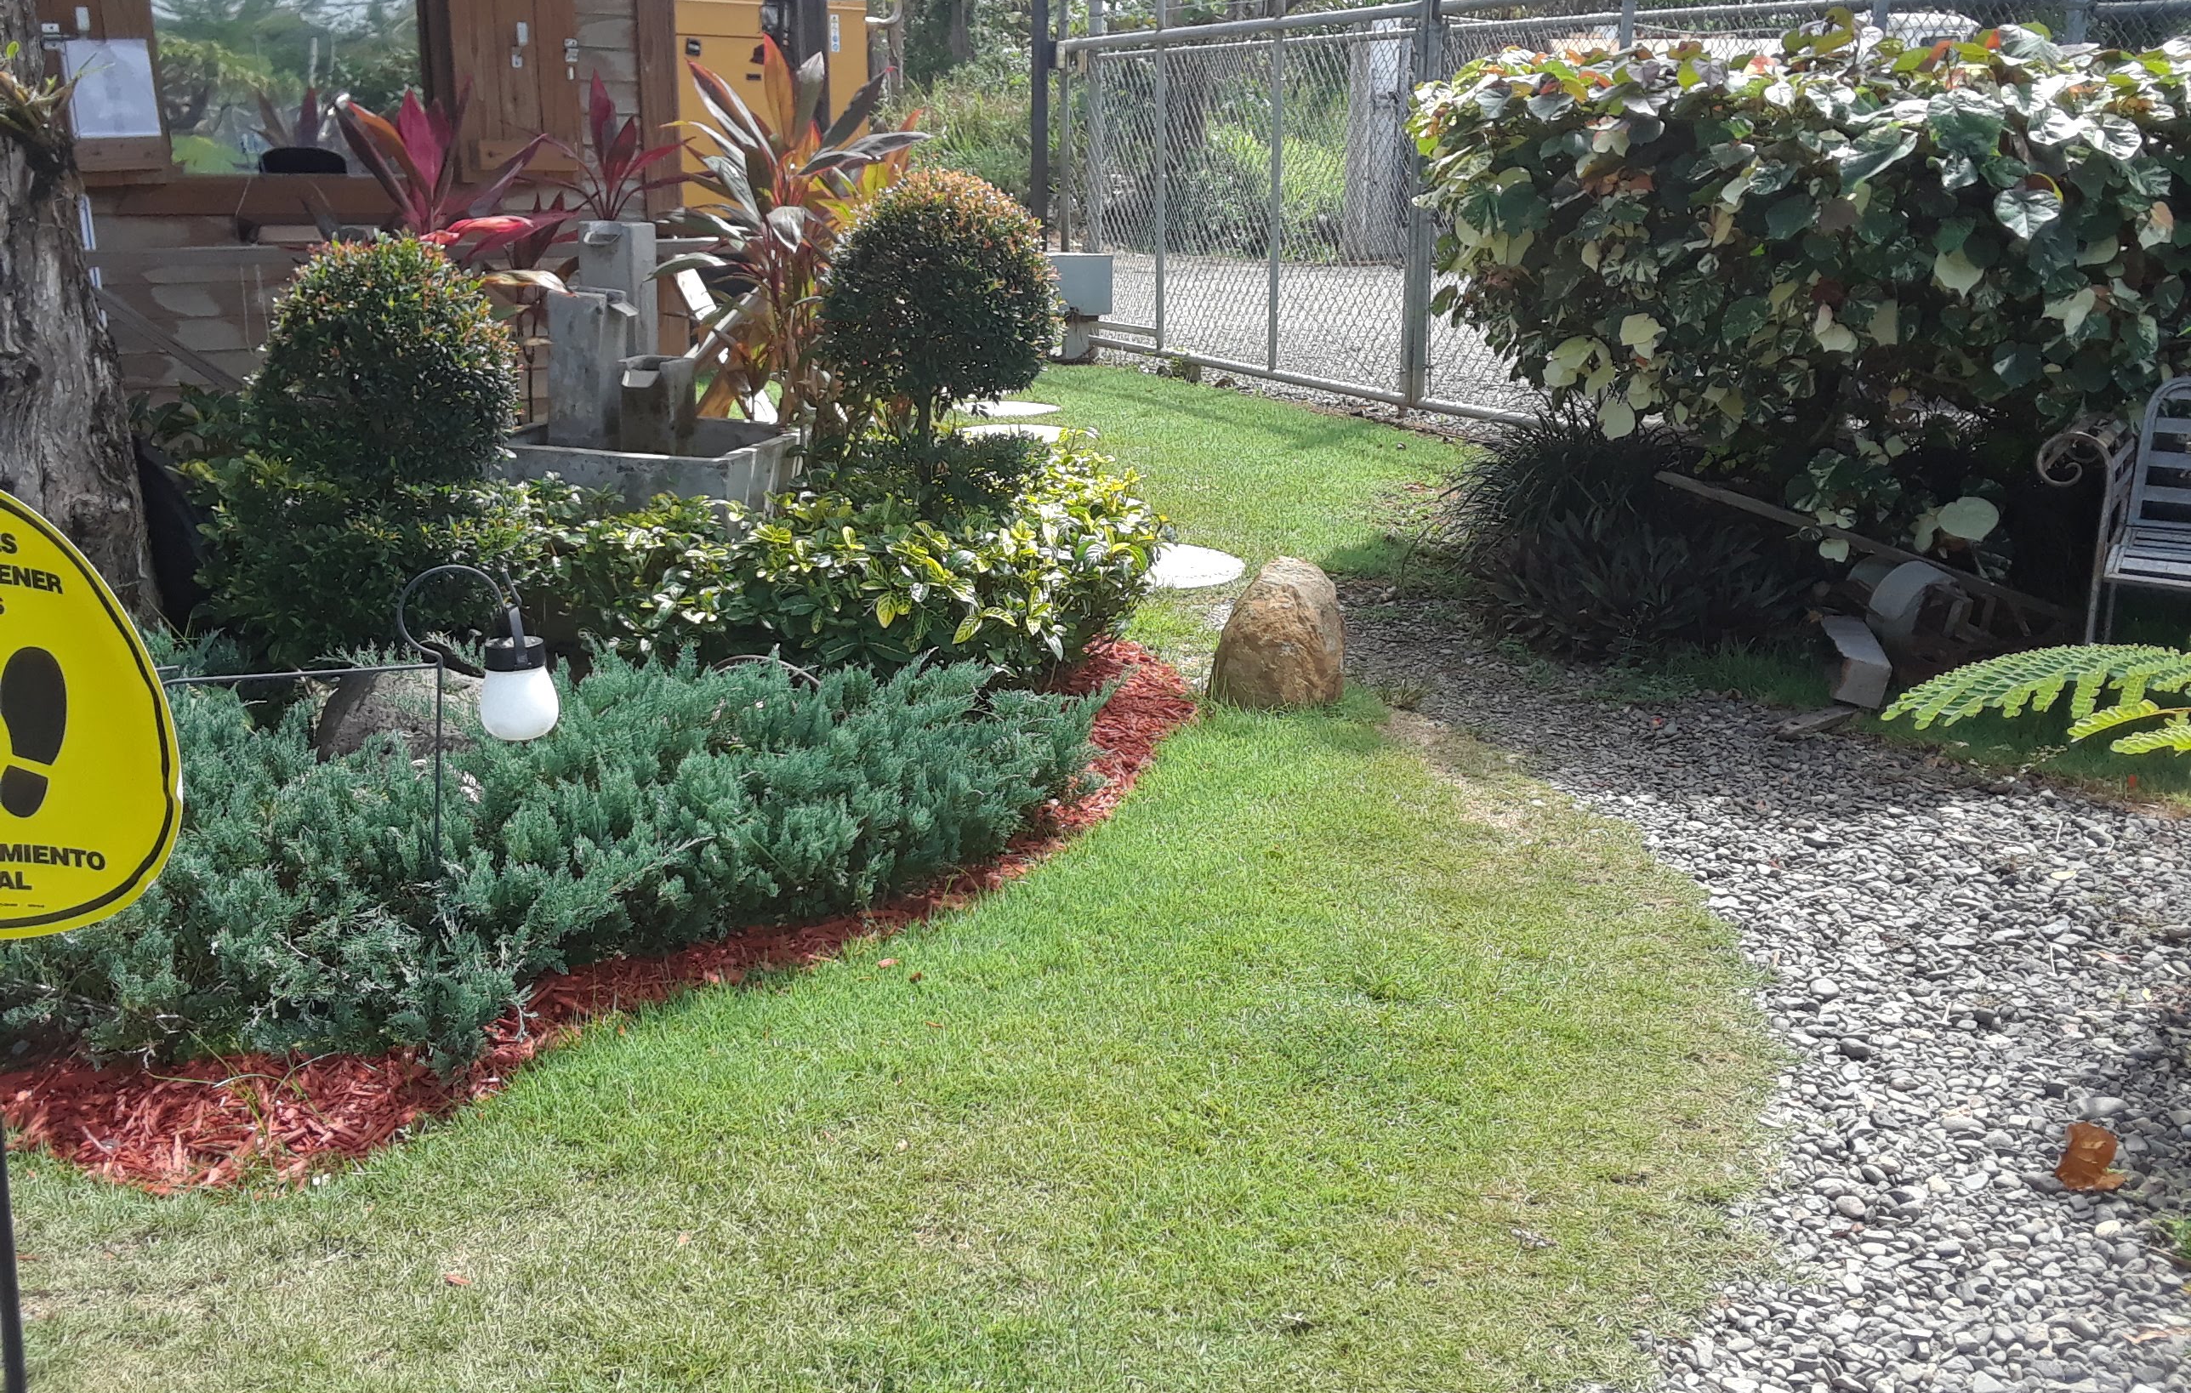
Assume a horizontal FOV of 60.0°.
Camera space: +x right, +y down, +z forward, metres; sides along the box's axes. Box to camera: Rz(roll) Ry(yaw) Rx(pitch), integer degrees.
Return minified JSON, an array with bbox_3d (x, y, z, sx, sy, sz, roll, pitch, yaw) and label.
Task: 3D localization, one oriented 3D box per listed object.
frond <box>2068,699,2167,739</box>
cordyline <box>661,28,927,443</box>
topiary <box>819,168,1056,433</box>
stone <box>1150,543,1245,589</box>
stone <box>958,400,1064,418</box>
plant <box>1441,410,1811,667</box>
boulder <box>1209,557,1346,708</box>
[{"bbox_3d":[0.862,0.019,1.600,0.088,0.035,0.050,9,18,28],"label":"frond"},{"bbox_3d":[-0.988,-1.369,6.210,0.880,1.500,0.850,-2,16,-9],"label":"cordyline"},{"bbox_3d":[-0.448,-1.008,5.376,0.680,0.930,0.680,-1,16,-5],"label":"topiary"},{"bbox_3d":[0.153,-0.428,5.958,0.570,0.050,0.550,0,16,1],"label":"stone"},{"bbox_3d":[-0.445,-1.459,9.675,0.550,0.050,0.550,-1,16,-3],"label":"stone"},{"bbox_3d":[1.489,-0.505,5.338,1.050,0.520,0.880,4,16,15],"label":"plant"},{"bbox_3d":[0.430,-0.173,4.497,0.320,0.330,0.270,2,16,5],"label":"boulder"}]

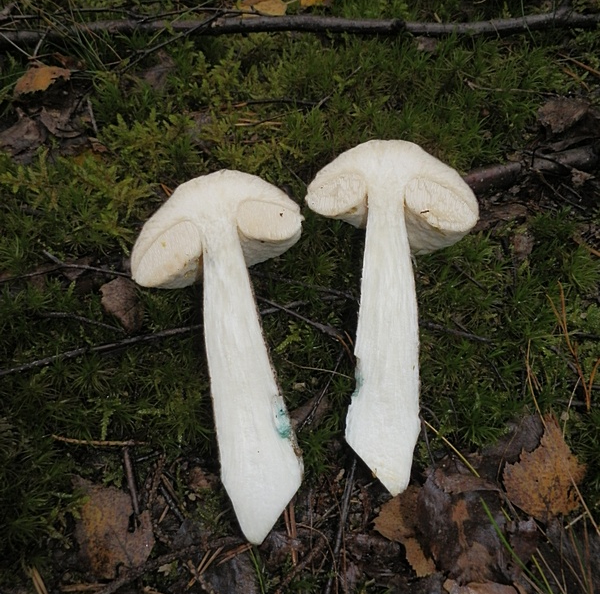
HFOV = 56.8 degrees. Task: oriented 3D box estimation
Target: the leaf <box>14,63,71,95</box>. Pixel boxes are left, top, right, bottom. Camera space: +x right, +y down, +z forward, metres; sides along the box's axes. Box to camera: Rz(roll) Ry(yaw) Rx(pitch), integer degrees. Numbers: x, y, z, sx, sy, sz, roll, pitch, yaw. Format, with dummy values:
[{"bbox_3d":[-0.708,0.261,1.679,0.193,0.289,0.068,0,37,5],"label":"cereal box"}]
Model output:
[{"bbox_3d":[-0.171,-0.144,0.364,0.038,0.008,0.023,-30,71,-16],"label":"leaf"}]

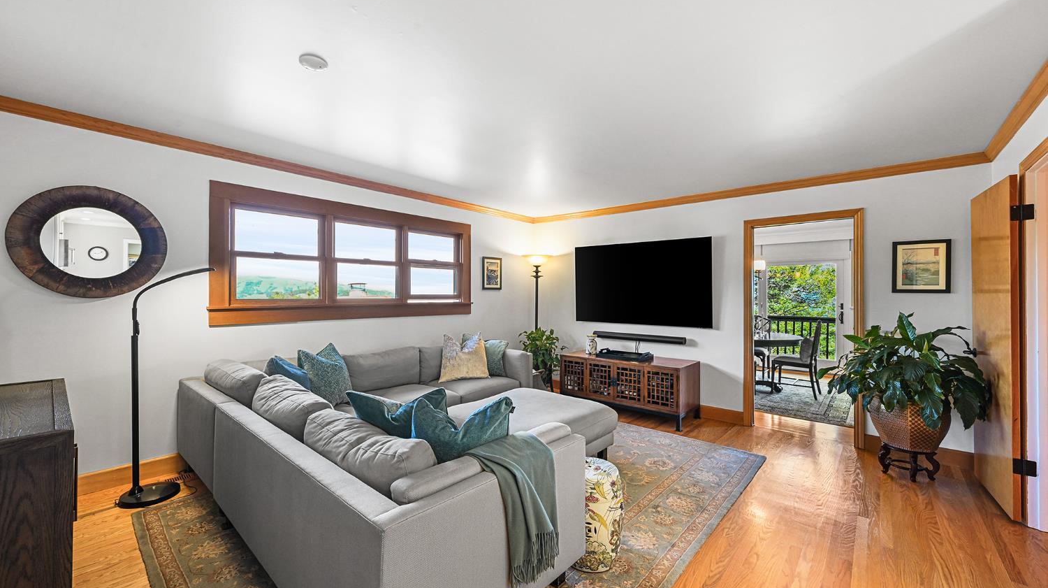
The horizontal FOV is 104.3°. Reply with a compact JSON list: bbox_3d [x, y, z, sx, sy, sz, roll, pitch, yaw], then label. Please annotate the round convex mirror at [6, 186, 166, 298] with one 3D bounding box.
[{"bbox_3d":[-2.733,-0.324,2.597,0.065,0.703,0.705,0,0,40],"label":"round convex mirror"}]

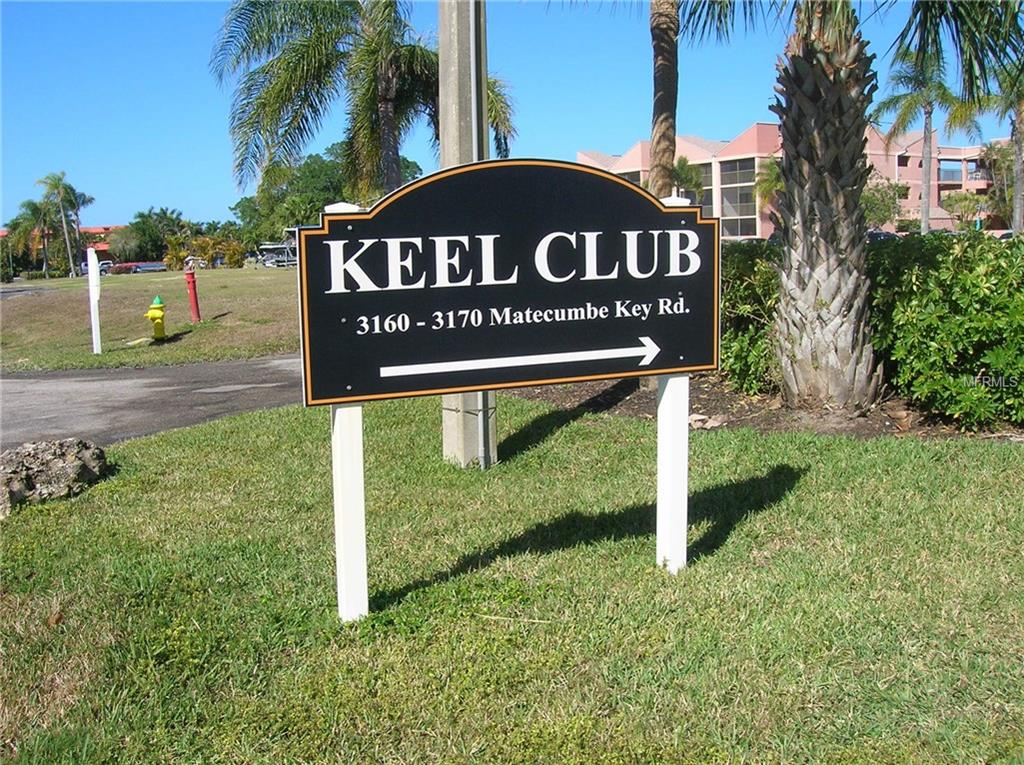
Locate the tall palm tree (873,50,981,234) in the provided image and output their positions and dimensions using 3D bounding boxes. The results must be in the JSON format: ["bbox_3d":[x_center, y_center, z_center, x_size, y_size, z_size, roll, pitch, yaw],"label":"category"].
[{"bbox_3d":[21.163,-11.418,51.342,5.591,10.865,5.400,1,8,22],"label":"tall palm tree"}]

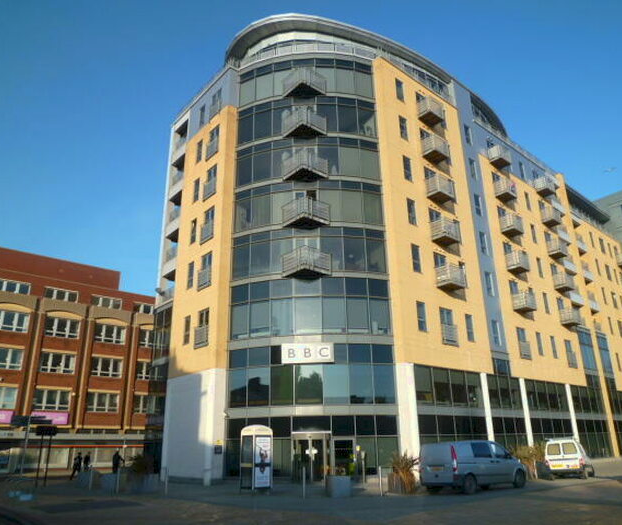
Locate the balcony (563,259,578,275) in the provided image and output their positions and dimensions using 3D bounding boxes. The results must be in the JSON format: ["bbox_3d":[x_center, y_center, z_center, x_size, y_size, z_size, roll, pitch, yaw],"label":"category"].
[{"bbox_3d":[22.206,0.455,42.458,2.550,1.000,1.000,15,-25,-37],"label":"balcony"}]

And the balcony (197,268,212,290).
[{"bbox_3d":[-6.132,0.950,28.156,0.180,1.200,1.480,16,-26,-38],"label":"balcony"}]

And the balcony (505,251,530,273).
[{"bbox_3d":[15.019,0.006,35.118,1.550,1.198,0.906,15,-25,-38],"label":"balcony"}]

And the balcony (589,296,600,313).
[{"bbox_3d":[25.354,3.779,44.087,2.063,1.258,1.000,15,-25,-38],"label":"balcony"}]

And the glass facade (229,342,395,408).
[{"bbox_3d":[0.022,5.827,25.045,8.950,3.050,1.050,-2,-20,3],"label":"glass facade"}]

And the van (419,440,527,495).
[{"bbox_3d":[7.050,8.660,20.760,4.780,1.900,1.930,12,-23,-31],"label":"van"}]

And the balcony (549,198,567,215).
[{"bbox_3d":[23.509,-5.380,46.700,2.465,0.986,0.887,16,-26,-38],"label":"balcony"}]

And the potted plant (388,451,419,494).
[{"bbox_3d":[3.582,8.257,19.184,1.120,1.520,1.050,-1,-20,0],"label":"potted plant"}]

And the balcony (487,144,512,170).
[{"bbox_3d":[15.242,-8.439,39.054,1.600,1.270,1.050,16,-26,-38],"label":"balcony"}]

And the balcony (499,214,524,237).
[{"bbox_3d":[14.880,-2.738,35.956,1.440,1.210,0.900,15,-25,-37],"label":"balcony"}]

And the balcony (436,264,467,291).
[{"bbox_3d":[8.228,0.949,28.666,1.470,1.210,0.960,15,-25,-37],"label":"balcony"}]

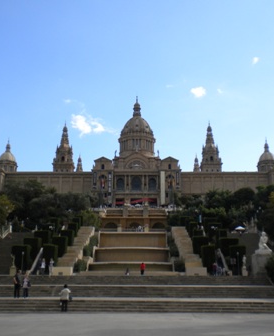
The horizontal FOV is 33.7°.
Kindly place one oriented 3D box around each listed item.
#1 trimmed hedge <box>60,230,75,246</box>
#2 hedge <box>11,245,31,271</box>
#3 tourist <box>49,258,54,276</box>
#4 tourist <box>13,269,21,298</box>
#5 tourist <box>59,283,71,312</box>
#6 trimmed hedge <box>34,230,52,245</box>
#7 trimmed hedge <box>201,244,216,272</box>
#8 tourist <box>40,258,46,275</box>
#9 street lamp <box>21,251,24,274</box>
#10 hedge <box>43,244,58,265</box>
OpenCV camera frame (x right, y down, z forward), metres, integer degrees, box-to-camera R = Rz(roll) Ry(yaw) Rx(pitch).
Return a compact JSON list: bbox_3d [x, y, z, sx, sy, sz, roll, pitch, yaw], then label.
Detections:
[{"bbox_3d":[-8.200,8.699,53.268,1.300,2.600,1.750,0,-15,0],"label":"trimmed hedge"},{"bbox_3d":[-19.196,15.631,74.977,2.300,5.400,2.500,0,-15,1],"label":"hedge"},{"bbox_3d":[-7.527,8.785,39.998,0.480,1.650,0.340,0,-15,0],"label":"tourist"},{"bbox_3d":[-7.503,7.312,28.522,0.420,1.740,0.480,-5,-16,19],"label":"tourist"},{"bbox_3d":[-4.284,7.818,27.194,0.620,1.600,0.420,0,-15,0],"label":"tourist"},{"bbox_3d":[-11.146,8.675,53.281,1.500,2.500,1.750,0,-15,0],"label":"trimmed hedge"},{"bbox_3d":[6.862,8.735,43.268,1.170,2.600,1.750,0,-15,0],"label":"trimmed hedge"},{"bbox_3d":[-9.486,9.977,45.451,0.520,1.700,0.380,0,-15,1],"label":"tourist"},{"bbox_3d":[-10.861,9.046,43.069,0.240,2.250,0.240,0,-15,0],"label":"street lamp"},{"bbox_3d":[-8.268,8.716,43.268,1.170,2.600,1.750,0,-15,0],"label":"hedge"}]

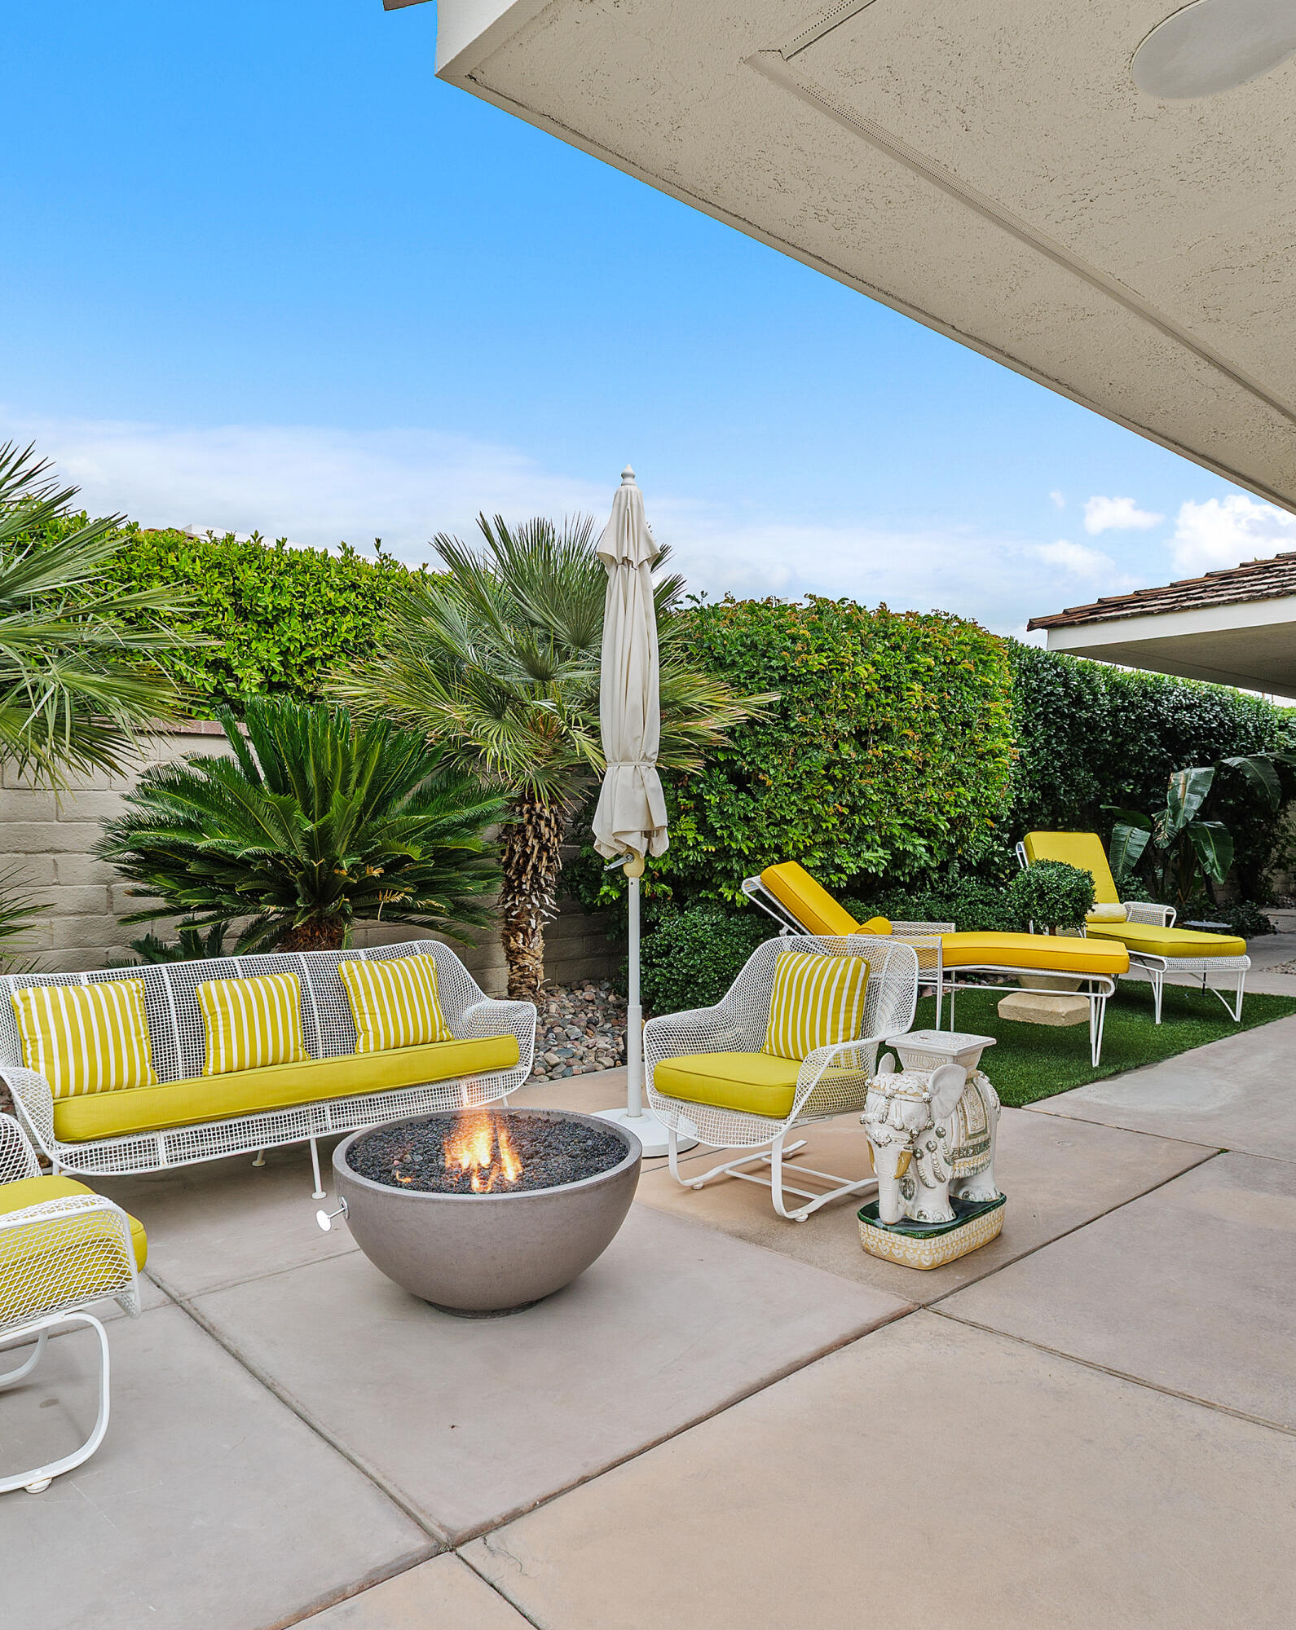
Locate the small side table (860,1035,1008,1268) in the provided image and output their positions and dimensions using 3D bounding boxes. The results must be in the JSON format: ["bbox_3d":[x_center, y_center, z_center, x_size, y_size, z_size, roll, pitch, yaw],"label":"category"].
[{"bbox_3d":[0.775,0.895,2.990,0.370,0.550,0.260,0,0,-40],"label":"small side table"}]

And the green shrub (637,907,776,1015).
[{"bbox_3d":[0.330,0.855,6.500,0.860,0.630,0.820,0,0,0],"label":"green shrub"}]

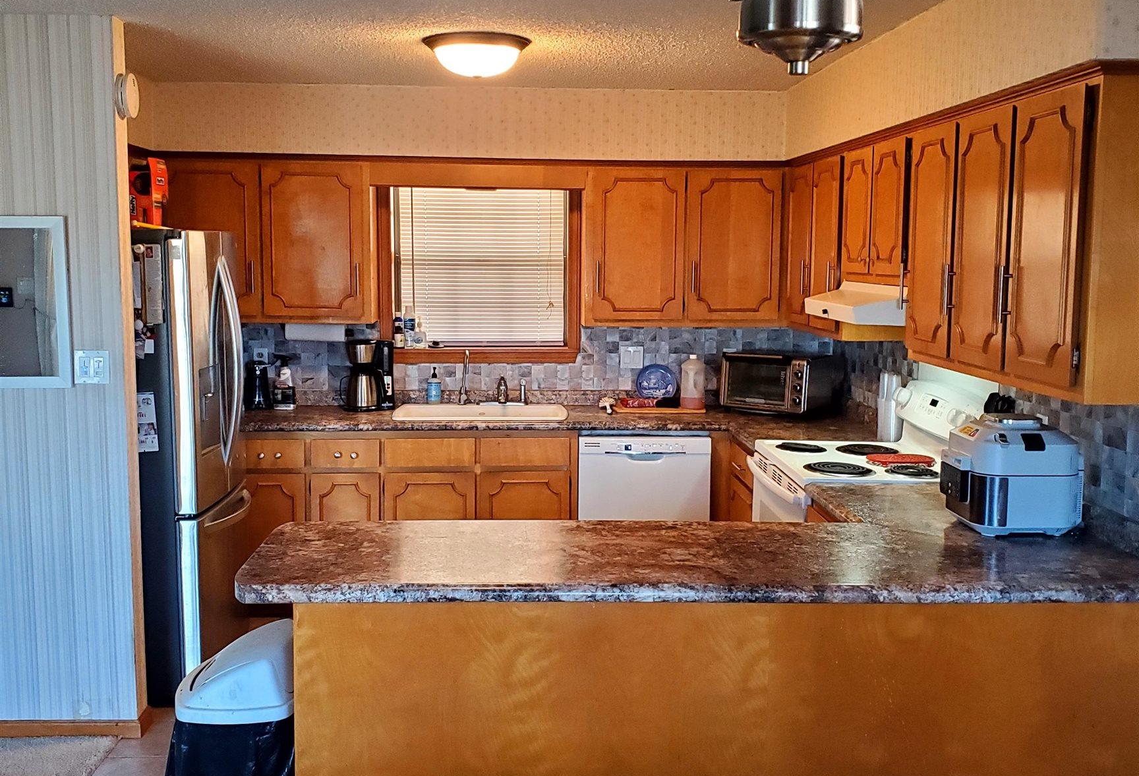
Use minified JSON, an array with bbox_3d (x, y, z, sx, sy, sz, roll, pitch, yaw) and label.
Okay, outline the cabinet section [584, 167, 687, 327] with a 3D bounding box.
[{"bbox_3d":[0.307,-0.692,5.527,0.472,0.731,0.320,0,7,-3],"label":"cabinet section"}]

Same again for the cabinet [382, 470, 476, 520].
[{"bbox_3d":[-0.650,0.632,5.471,0.430,0.590,0.605,0,7,-3],"label":"cabinet"}]

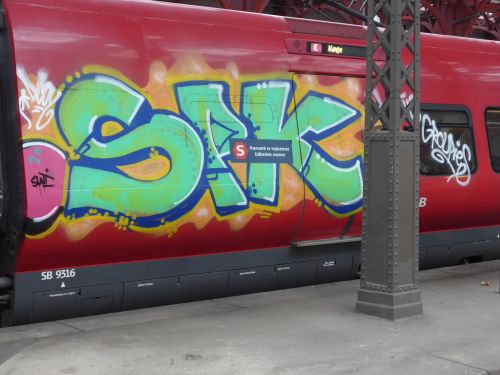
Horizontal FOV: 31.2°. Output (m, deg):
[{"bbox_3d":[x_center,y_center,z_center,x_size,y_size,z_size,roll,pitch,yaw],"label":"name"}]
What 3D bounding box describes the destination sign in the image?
[{"bbox_3d":[1.048,-1.642,10.749,1.034,0.127,0.060,-2,4,-39],"label":"destination sign"}]

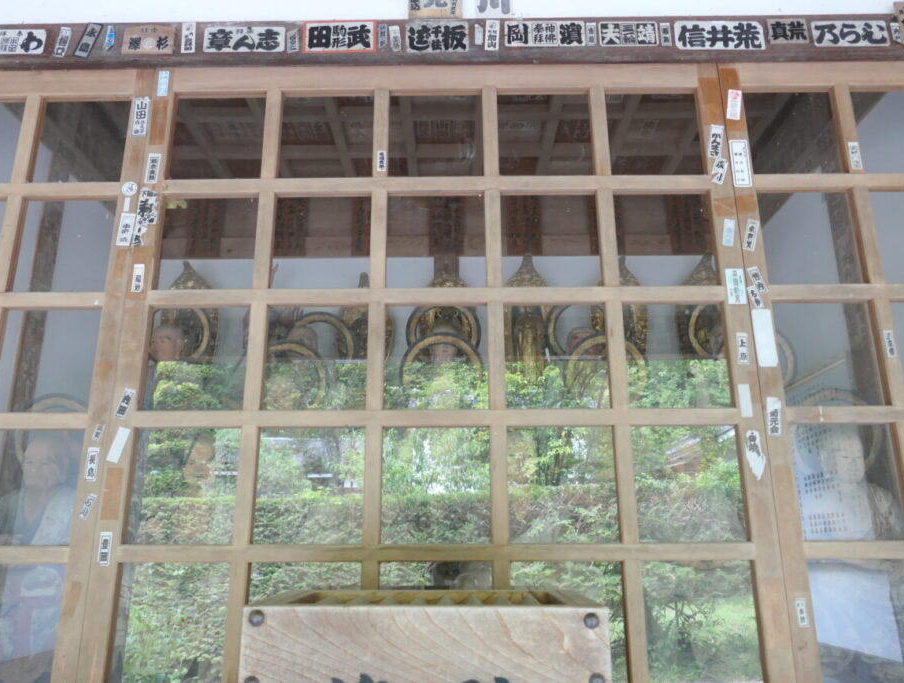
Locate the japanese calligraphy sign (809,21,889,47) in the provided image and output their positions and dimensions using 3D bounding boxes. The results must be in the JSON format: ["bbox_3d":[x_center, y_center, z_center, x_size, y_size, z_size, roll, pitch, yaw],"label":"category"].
[{"bbox_3d":[0.976,-0.753,1.741,0.182,0.073,0.004,0,-16,0],"label":"japanese calligraphy sign"}]

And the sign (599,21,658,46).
[{"bbox_3d":[0.425,-0.738,1.707,0.141,0.069,0.008,0,-16,0],"label":"sign"}]

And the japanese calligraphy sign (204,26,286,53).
[{"bbox_3d":[-0.509,-0.740,1.745,0.200,0.070,0.004,0,-16,0],"label":"japanese calligraphy sign"}]

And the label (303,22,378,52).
[{"bbox_3d":[-0.269,-0.733,1.712,0.178,0.088,0.008,0,-16,0],"label":"label"}]

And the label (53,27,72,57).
[{"bbox_3d":[-1.150,-0.884,2.104,0.031,0.099,0.004,6,-16,2],"label":"label"}]

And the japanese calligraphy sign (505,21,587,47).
[{"bbox_3d":[0.225,-0.739,1.709,0.193,0.070,0.008,0,-16,0],"label":"japanese calligraphy sign"}]

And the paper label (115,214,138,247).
[{"bbox_3d":[-0.910,-0.312,1.988,0.039,0.097,0.004,4,-16,2],"label":"paper label"}]

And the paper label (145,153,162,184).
[{"bbox_3d":[-0.857,-0.495,2.039,0.036,0.093,0.004,2,-16,1],"label":"paper label"}]

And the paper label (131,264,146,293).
[{"bbox_3d":[-0.707,-0.143,1.605,0.024,0.066,0.003,-2,-16,0],"label":"paper label"}]

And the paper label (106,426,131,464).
[{"bbox_3d":[-0.854,0.266,1.825,0.029,0.088,0.004,15,-15,5],"label":"paper label"}]

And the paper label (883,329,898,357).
[{"bbox_3d":[1.159,0.007,1.878,0.025,0.072,0.004,0,-16,0],"label":"paper label"}]

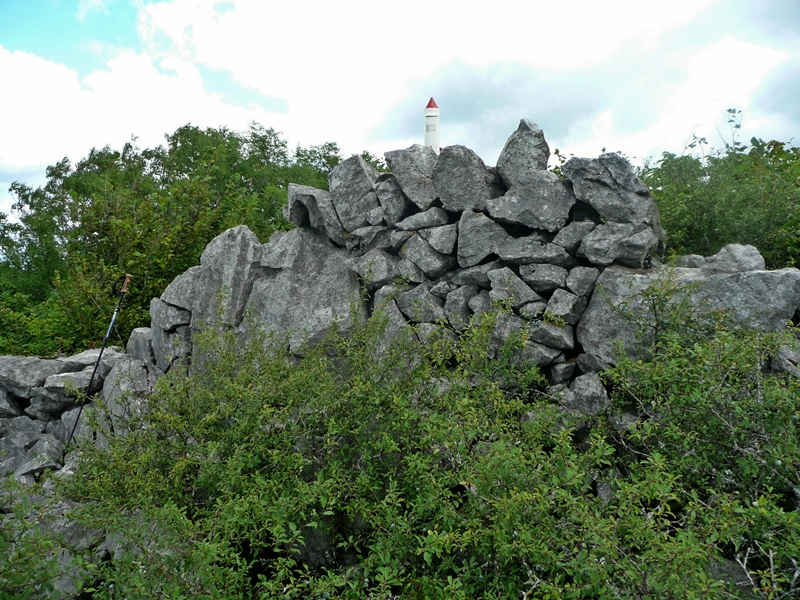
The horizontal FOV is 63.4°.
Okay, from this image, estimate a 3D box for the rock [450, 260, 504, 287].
[{"bbox_3d":[0.554,-0.191,4.750,0.391,0.195,0.260,0,2,0],"label":"rock"}]

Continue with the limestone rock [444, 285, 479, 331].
[{"bbox_3d":[0.413,0.050,4.350,0.229,0.309,0.210,0,-3,0],"label":"limestone rock"}]

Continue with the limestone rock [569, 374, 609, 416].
[{"bbox_3d":[1.201,0.599,4.100,0.266,0.279,0.260,0,-3,0],"label":"limestone rock"}]

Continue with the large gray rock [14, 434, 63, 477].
[{"bbox_3d":[-2.254,0.970,4.035,0.293,0.257,0.270,0,-2,0],"label":"large gray rock"}]

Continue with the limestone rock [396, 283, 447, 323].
[{"bbox_3d":[0.160,0.019,4.810,0.356,0.285,0.320,0,-2,0],"label":"limestone rock"}]

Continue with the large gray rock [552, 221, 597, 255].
[{"bbox_3d":[1.301,-0.466,4.825,0.323,0.250,0.250,0,-2,0],"label":"large gray rock"}]

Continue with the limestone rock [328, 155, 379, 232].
[{"bbox_3d":[-0.349,-0.798,4.850,0.368,0.574,0.360,0,2,0],"label":"limestone rock"}]

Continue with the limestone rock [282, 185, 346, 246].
[{"bbox_3d":[-0.654,-0.654,5.010,0.458,0.458,0.420,0,-2,0],"label":"limestone rock"}]

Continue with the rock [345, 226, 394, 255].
[{"bbox_3d":[-0.212,-0.414,4.500,0.348,0.195,0.250,0,-3,0],"label":"rock"}]

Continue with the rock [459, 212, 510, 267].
[{"bbox_3d":[0.632,-0.458,4.900,0.391,0.420,0.360,0,-2,0],"label":"rock"}]

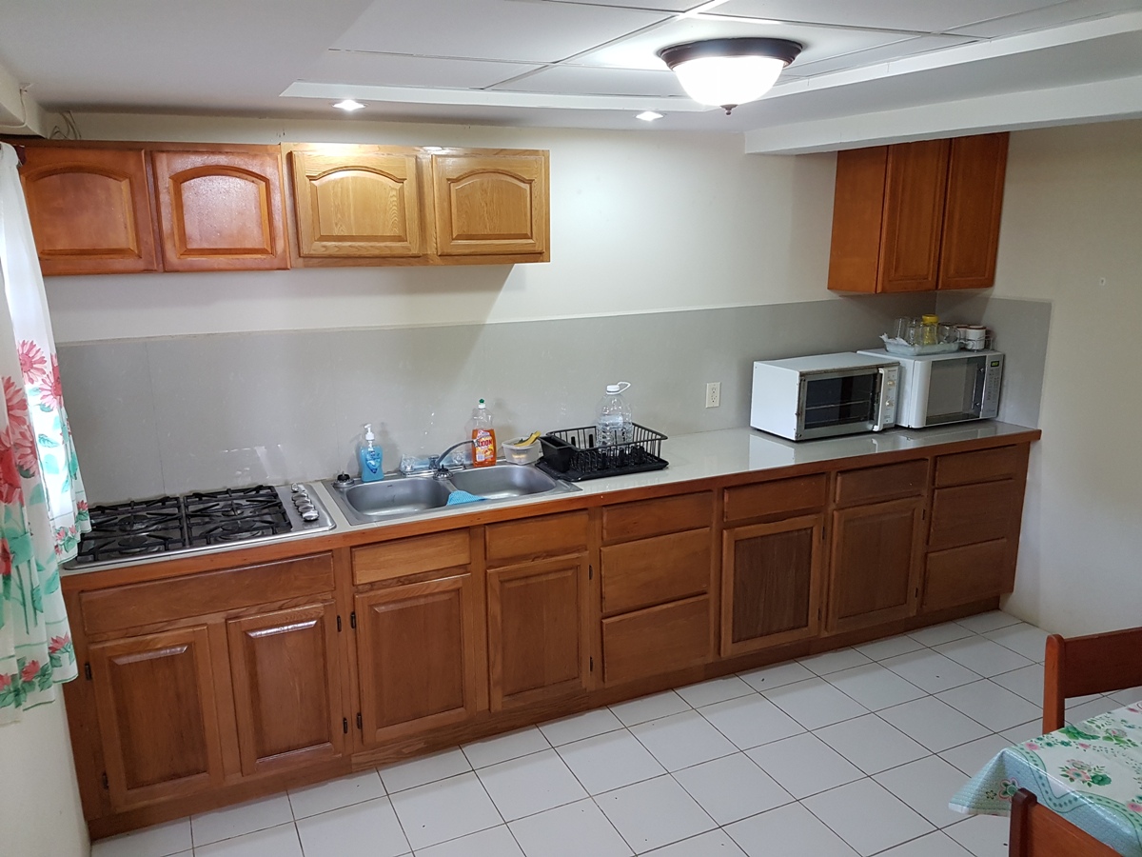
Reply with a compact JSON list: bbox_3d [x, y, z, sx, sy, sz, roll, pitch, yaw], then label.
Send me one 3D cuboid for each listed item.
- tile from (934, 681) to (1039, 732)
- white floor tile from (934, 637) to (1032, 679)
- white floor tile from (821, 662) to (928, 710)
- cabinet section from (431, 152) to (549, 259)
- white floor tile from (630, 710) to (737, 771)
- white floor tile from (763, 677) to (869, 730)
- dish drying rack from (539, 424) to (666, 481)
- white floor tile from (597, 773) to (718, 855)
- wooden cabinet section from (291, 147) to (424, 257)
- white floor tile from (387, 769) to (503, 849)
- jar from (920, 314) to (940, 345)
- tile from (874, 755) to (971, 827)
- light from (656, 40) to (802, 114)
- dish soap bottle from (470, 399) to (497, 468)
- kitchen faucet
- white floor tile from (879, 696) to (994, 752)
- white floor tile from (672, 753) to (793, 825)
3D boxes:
[{"bbox_3d":[1.635,1.076,3.338,0.298,0.010,0.298,-6,14,-24],"label":"tile"},{"bbox_3d":[1.787,0.987,3.728,0.298,0.010,0.298,-6,14,-24],"label":"white floor tile"},{"bbox_3d":[1.248,1.062,3.525,0.302,0.010,0.302,-6,14,-24],"label":"white floor tile"},{"bbox_3d":[-0.339,-0.805,3.122,0.398,0.330,0.300,-6,14,-23],"label":"cabinet section"},{"bbox_3d":[0.413,1.142,3.139,0.300,0.010,0.300,-6,14,-24],"label":"white floor tile"},{"bbox_3d":[0.965,1.083,3.381,0.300,0.010,0.300,-6,14,-24],"label":"white floor tile"},{"bbox_3d":[0.112,0.086,3.363,0.440,0.122,0.315,-7,14,-26],"label":"dish drying rack"},{"bbox_3d":[0.267,1.224,2.742,0.298,0.010,0.298,-6,14,-24],"label":"white floor tile"},{"bbox_3d":[-0.754,-0.757,2.941,0.396,0.326,0.300,-6,14,-23],"label":"wooden cabinet section"},{"bbox_3d":[-0.405,1.226,2.767,0.298,0.010,0.298,-6,14,-24],"label":"white floor tile"},{"bbox_3d":[1.730,-0.465,4.130,0.078,0.168,0.078,-1,13,0],"label":"jar"},{"bbox_3d":[1.214,1.202,2.842,0.300,0.010,0.300,-6,14,-24],"label":"tile"},{"bbox_3d":[0.406,-0.883,2.203,0.360,0.146,0.360,-1,13,0],"label":"light"},{"bbox_3d":[-0.340,0.019,3.349,0.092,0.261,0.062,-5,13,-18],"label":"dish soap bottle"},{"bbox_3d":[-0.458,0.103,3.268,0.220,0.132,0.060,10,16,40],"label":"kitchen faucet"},{"bbox_3d":[1.366,1.113,3.233,0.300,0.010,0.300,-6,14,-24],"label":"white floor tile"},{"bbox_3d":[0.543,1.210,2.887,0.302,0.010,0.302,-6,14,-24],"label":"white floor tile"}]

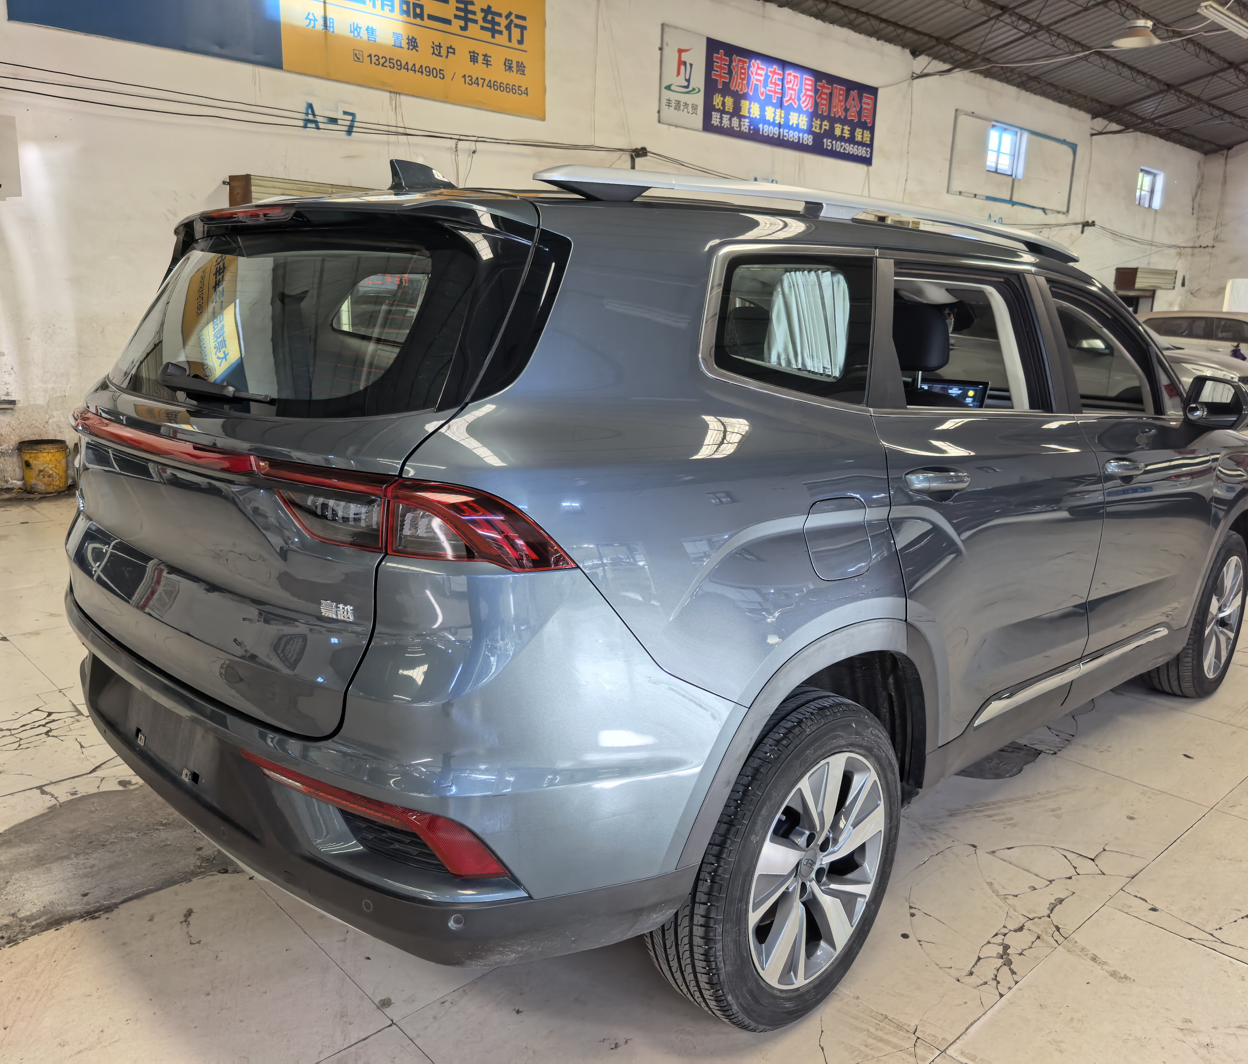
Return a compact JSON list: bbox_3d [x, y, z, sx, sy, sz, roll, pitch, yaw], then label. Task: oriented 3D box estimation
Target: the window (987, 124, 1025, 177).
[{"bbox_3d":[6.434,-6.430,16.650,1.200,0.750,0.130,-9,16,-41],"label":"window"}]

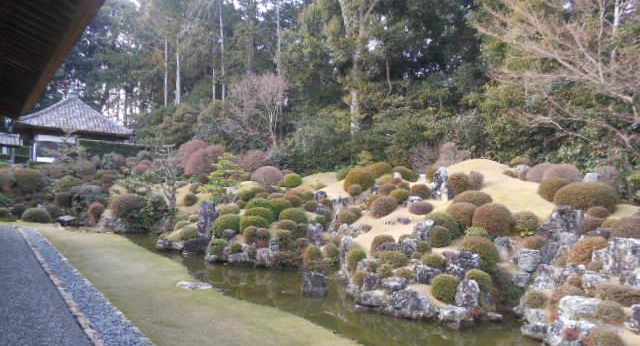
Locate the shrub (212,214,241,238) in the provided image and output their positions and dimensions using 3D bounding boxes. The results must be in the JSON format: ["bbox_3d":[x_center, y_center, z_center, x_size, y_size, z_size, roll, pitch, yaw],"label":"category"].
[{"bbox_3d":[-3.196,1.795,15.800,0.940,0.820,0.900,1,-2,-11],"label":"shrub"}]

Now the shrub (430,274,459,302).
[{"bbox_3d":[2.481,2.265,9.065,0.588,0.571,0.588,0,0,15],"label":"shrub"}]

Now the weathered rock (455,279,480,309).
[{"bbox_3d":[2.793,2.293,8.722,0.472,0.566,0.412,0,0,18],"label":"weathered rock"}]

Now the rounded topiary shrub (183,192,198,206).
[{"bbox_3d":[-5.024,1.022,18.000,0.563,0.526,0.563,0,0,-16],"label":"rounded topiary shrub"}]

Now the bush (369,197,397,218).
[{"bbox_3d":[1.870,0.986,13.400,0.800,0.640,0.740,1,-2,8],"label":"bush"}]

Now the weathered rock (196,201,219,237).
[{"bbox_3d":[-3.797,1.569,15.600,0.743,1.215,0.600,0,-1,-14],"label":"weathered rock"}]

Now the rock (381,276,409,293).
[{"bbox_3d":[1.540,2.305,9.555,0.579,0.372,0.412,0,0,9],"label":"rock"}]

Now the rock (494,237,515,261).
[{"bbox_3d":[4.407,1.837,11.100,0.450,0.560,0.420,0,-2,22],"label":"rock"}]

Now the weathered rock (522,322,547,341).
[{"bbox_3d":[3.090,2.295,6.650,0.359,0.259,0.287,0,0,25],"label":"weathered rock"}]

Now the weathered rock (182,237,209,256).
[{"bbox_3d":[-4.355,2.574,16.300,0.950,0.620,0.700,1,-2,-15],"label":"weathered rock"}]

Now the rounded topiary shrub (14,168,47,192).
[{"bbox_3d":[-16.285,0.422,26.000,1.526,1.463,1.526,0,0,-32],"label":"rounded topiary shrub"}]

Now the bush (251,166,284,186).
[{"bbox_3d":[-2.216,0.107,19.700,1.400,0.860,1.300,1,-2,-6],"label":"bush"}]

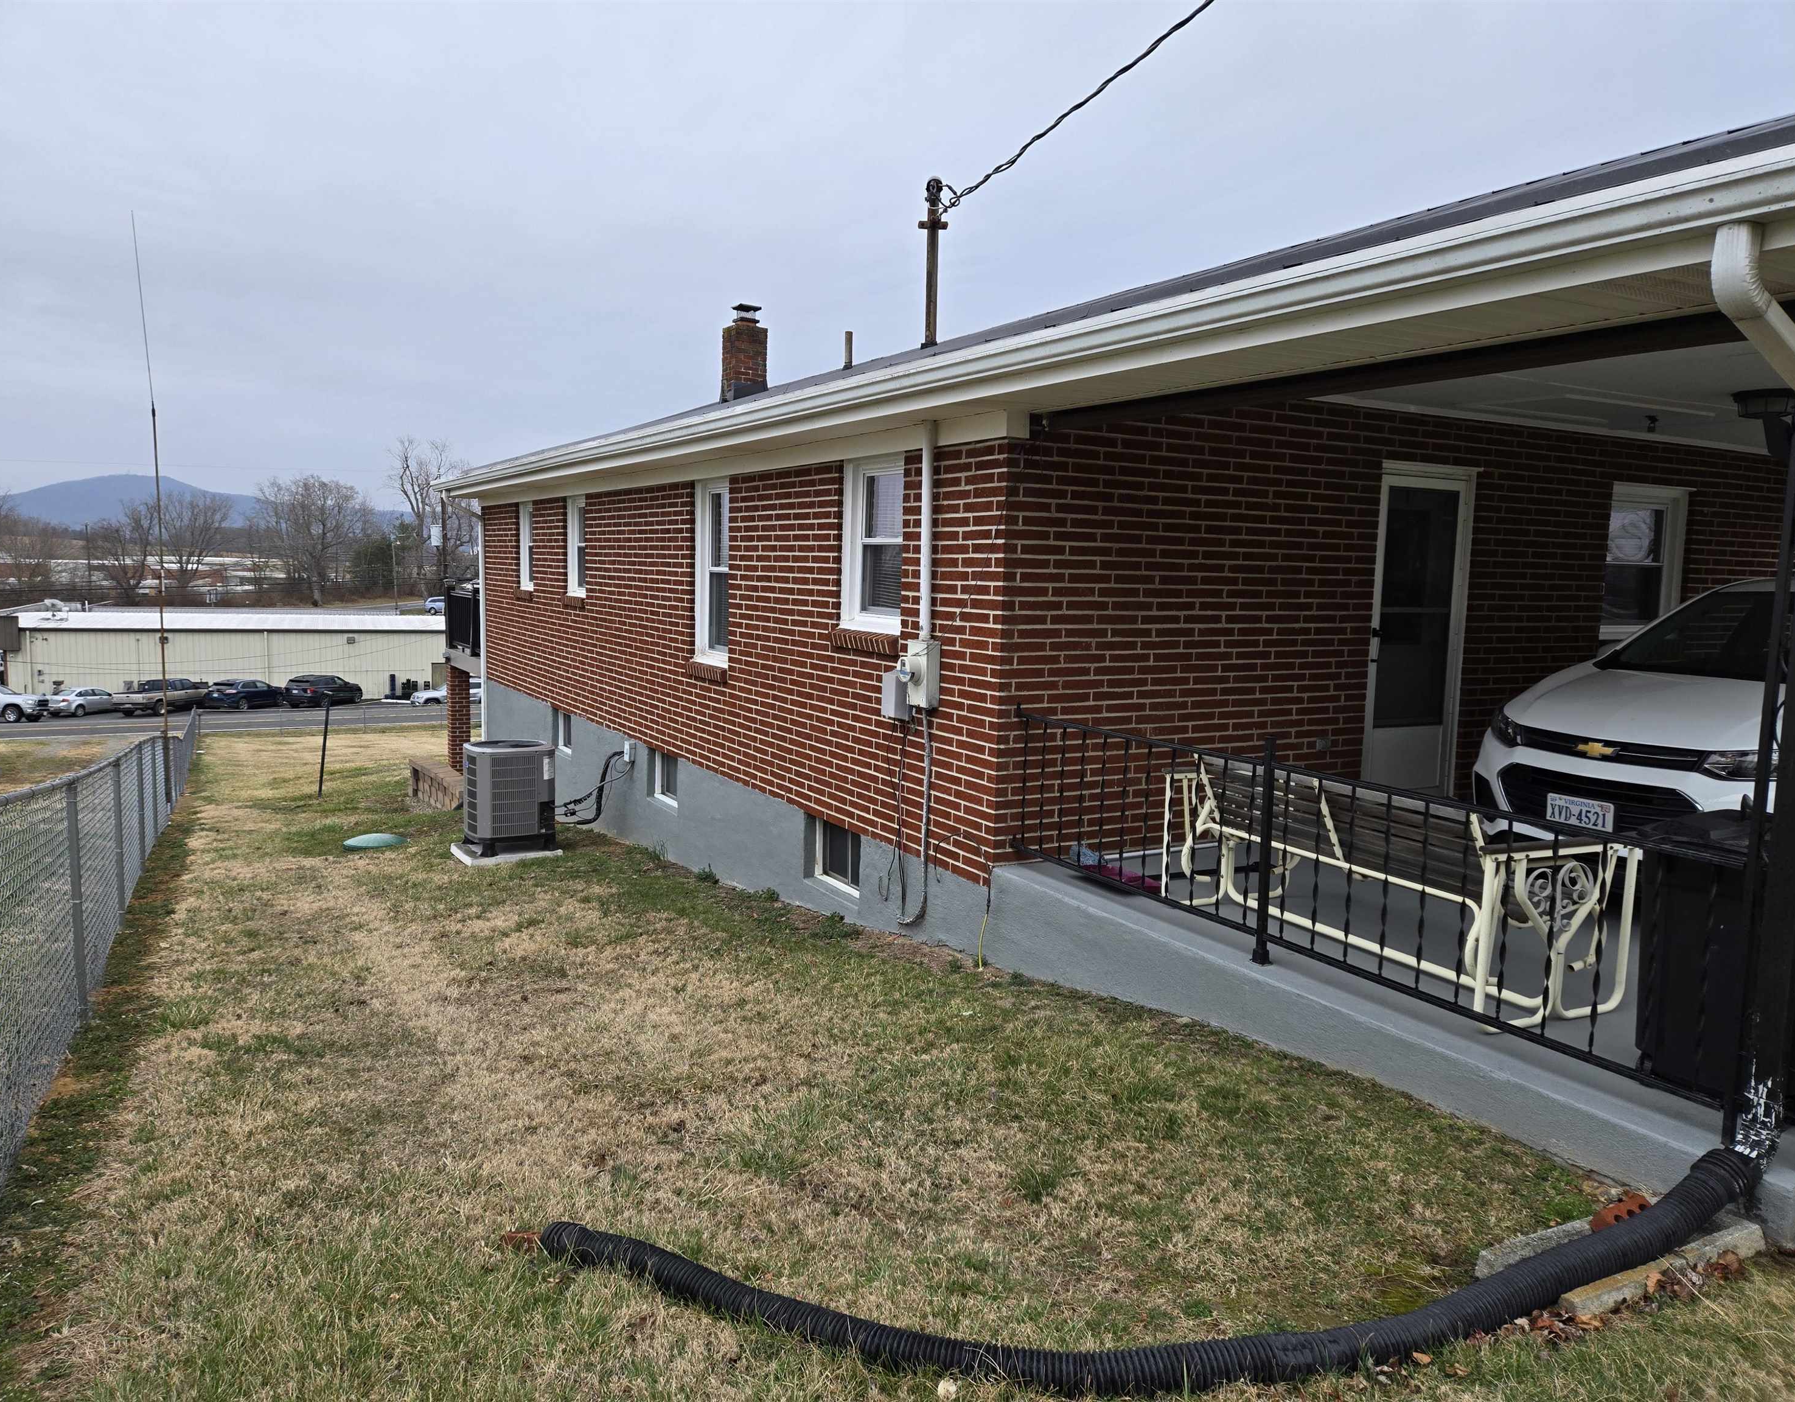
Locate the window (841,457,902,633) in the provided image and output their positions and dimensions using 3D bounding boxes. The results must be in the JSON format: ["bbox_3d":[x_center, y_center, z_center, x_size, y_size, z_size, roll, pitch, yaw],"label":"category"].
[{"bbox_3d":[-0.115,-0.934,7.425,0.120,1.035,0.750,-2,7,-30],"label":"window"}]

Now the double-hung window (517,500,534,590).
[{"bbox_3d":[-4.315,-1.824,14.622,0.120,1.025,0.640,-2,7,-30],"label":"double-hung window"}]

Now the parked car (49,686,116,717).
[{"bbox_3d":[-43.565,0.071,66.933,1.830,1.460,4.850,3,6,11],"label":"parked car"}]

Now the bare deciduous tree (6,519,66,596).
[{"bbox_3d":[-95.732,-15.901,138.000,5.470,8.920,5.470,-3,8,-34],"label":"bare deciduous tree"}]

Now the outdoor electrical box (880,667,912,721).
[{"bbox_3d":[-0.010,-0.026,7.113,0.095,0.285,0.175,-2,7,-30],"label":"outdoor electrical box"}]

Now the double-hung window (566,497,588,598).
[{"bbox_3d":[-3.239,-1.581,12.794,0.110,1.040,0.800,-2,7,-30],"label":"double-hung window"}]

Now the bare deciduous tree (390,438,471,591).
[{"bbox_3d":[-53.177,-21.037,142.000,9.690,18.200,9.690,-1,7,-20],"label":"bare deciduous tree"}]

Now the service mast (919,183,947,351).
[{"bbox_3d":[0.188,-2.312,6.562,0.140,0.889,0.120,-2,7,-30],"label":"service mast"}]

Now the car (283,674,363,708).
[{"bbox_3d":[-32.094,-0.614,69.841,2.000,1.770,5.000,2,6,8],"label":"car"}]

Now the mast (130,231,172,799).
[{"bbox_3d":[-10.111,-2.468,16.825,0.120,7.942,0.120,-2,7,-30],"label":"mast"}]

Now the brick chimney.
[{"bbox_3d":[-1.845,-4.178,14.930,0.410,1.206,0.410,-2,7,-30],"label":"brick chimney"}]

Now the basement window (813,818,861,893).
[{"bbox_3d":[-0.318,1.003,7.991,0.100,0.460,0.790,-2,7,-30],"label":"basement window"}]

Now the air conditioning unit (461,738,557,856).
[{"bbox_3d":[-3.540,0.868,11.322,0.710,0.900,0.710,-2,7,-30],"label":"air conditioning unit"}]

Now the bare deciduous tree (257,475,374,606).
[{"bbox_3d":[-59.259,-16.296,126.000,11.130,13.190,11.130,-2,7,-25],"label":"bare deciduous tree"}]

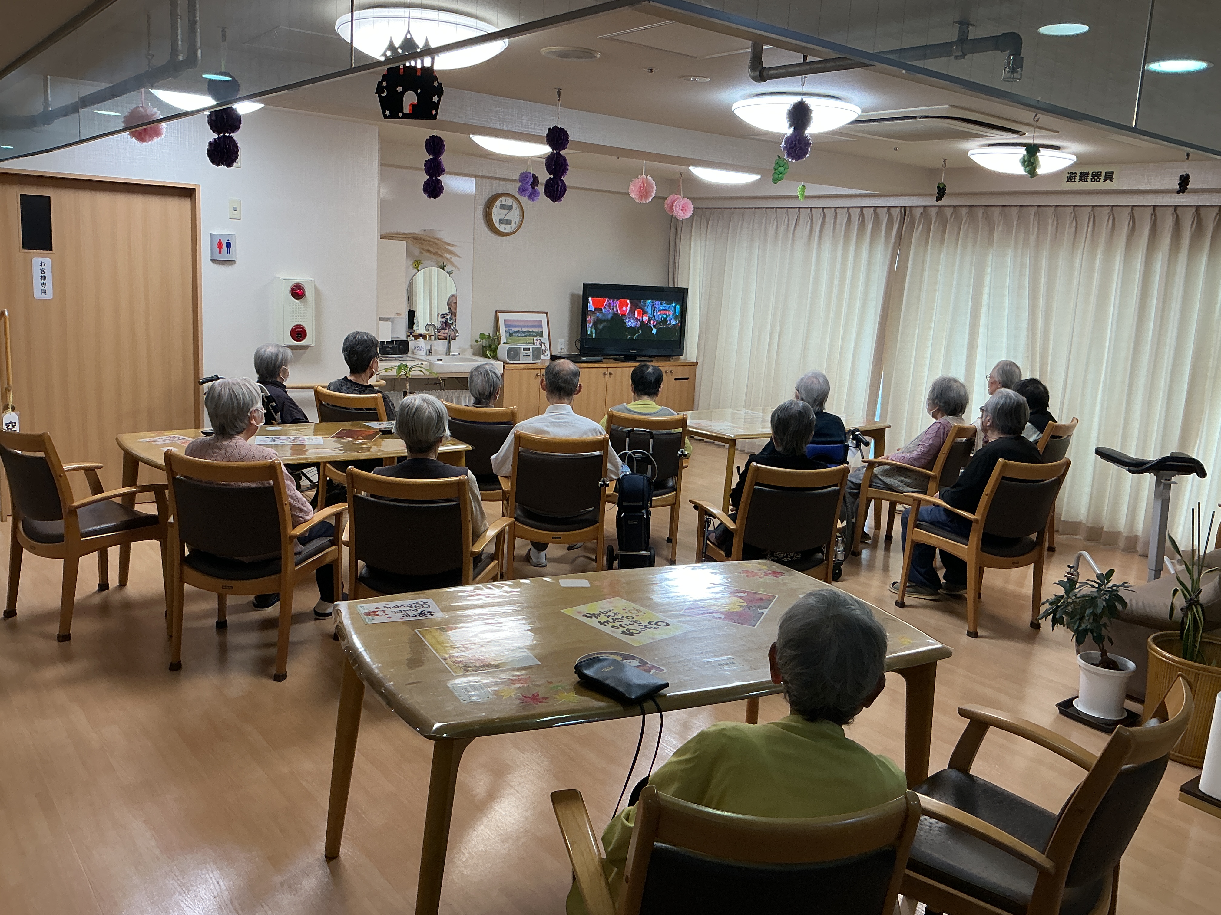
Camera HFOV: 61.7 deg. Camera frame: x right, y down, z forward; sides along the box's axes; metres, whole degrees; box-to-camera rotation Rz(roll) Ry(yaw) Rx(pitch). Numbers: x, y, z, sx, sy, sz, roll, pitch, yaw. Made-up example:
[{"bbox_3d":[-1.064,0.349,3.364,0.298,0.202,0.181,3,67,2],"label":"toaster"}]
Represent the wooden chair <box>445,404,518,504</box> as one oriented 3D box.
[{"bbox_3d":[-0.651,0.101,5.745,0.600,0.865,0.600,7,11,16],"label":"wooden chair"}]

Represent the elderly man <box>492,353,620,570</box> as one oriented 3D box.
[{"bbox_3d":[-0.253,0.059,4.904,0.589,1.122,0.832,3,11,-4],"label":"elderly man"}]

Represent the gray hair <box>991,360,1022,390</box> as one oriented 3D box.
[{"bbox_3d":[2.483,-0.510,6.400,0.170,0.210,0.190,-4,13,-36],"label":"gray hair"}]

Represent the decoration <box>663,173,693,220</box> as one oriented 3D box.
[{"bbox_3d":[0.593,-2.228,8.768,0.240,0.380,0.190,4,11,3],"label":"decoration"}]

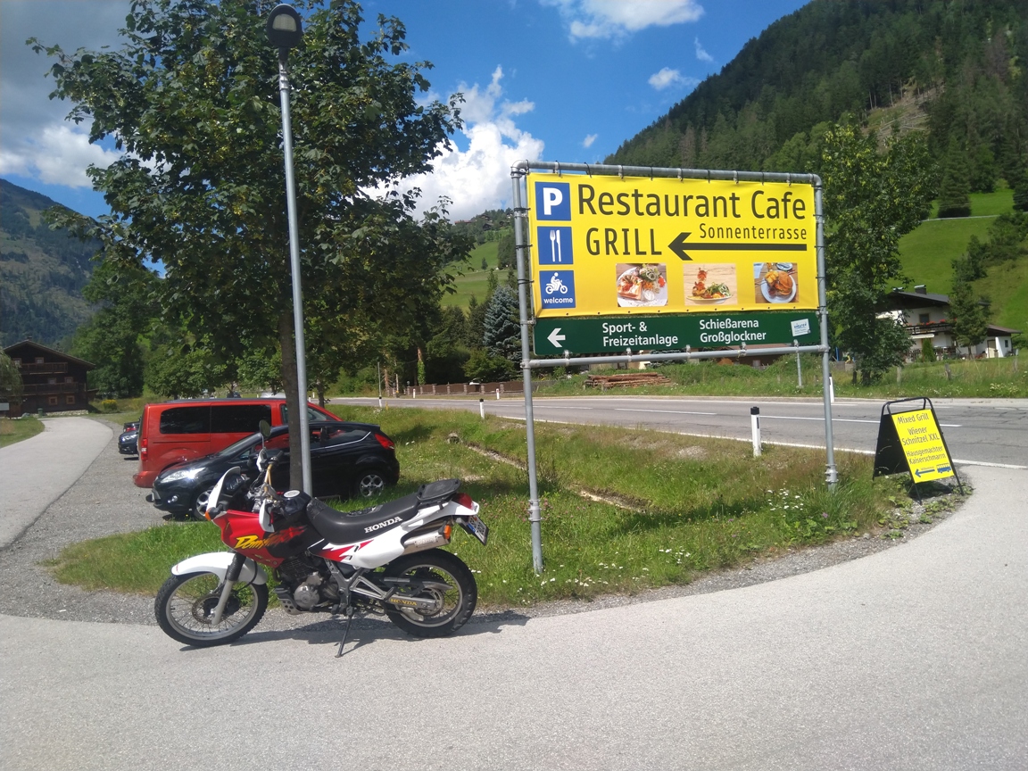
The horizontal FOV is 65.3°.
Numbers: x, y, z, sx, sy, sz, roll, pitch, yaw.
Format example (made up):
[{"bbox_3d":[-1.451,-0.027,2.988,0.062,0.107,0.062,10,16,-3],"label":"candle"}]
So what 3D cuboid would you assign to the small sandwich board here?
[{"bbox_3d":[3.820,0.600,7.650,0.510,0.920,0.620,-6,1,-18],"label":"small sandwich board"}]

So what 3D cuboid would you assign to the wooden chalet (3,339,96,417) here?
[{"bbox_3d":[-56.300,-0.850,93.300,13.000,8.600,13.000,-4,1,-29],"label":"wooden chalet"}]

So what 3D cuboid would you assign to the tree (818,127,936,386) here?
[{"bbox_3d":[13.000,-4.750,29.000,4.600,9.300,4.600,-3,1,24],"label":"tree"}]

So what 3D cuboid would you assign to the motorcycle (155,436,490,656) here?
[{"bbox_3d":[-1.269,1.039,5.173,2.150,1.360,0.860,-3,6,1],"label":"motorcycle"}]

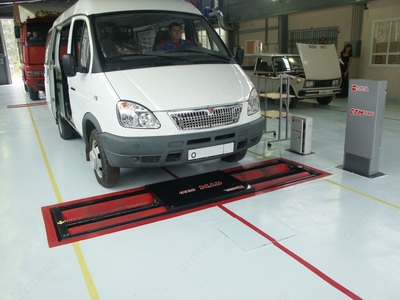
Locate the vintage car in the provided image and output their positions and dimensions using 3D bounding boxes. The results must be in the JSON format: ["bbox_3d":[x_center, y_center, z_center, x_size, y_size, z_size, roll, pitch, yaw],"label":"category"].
[{"bbox_3d":[2.352,-2.410,10.736,1.620,1.720,4.120,-9,17,-25],"label":"vintage car"}]

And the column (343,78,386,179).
[{"bbox_3d":[1.978,-0.279,4.042,0.181,1.113,0.351,-11,18,-32],"label":"column"}]

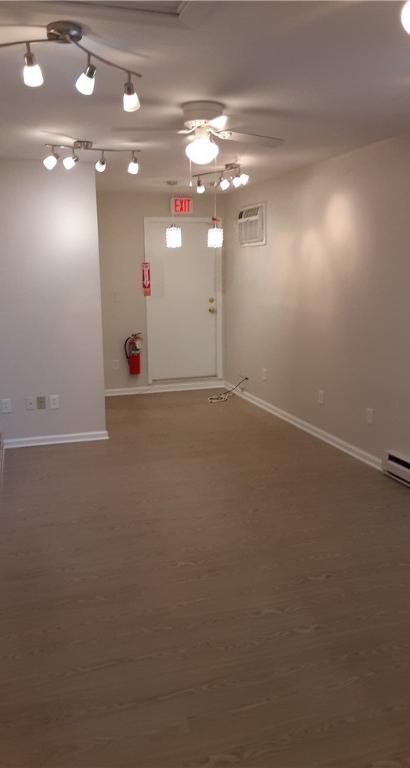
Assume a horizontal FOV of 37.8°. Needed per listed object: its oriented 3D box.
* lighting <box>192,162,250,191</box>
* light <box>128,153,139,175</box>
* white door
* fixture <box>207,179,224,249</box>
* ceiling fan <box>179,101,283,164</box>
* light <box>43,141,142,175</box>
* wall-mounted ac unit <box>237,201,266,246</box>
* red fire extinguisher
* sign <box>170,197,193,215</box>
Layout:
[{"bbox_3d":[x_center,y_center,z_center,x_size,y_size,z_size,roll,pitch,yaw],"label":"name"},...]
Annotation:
[{"bbox_3d":[0.119,-1.892,5.508,0.230,0.220,0.840,-8,13,-31],"label":"lighting"},{"bbox_3d":[-0.542,-1.664,4.503,0.085,0.170,0.085,-4,12,-18],"label":"light"},{"bbox_3d":[-0.252,-1.054,7.735,1.015,2.090,0.070,-4,12,-18],"label":"white door"},{"bbox_3d":[0.121,-1.907,6.798,0.155,0.710,0.155,-4,12,-18],"label":"fixture"},{"bbox_3d":[-0.014,-1.412,3.401,1.060,0.330,1.060,-4,12,-18],"label":"ceiling fan"},{"bbox_3d":[-0.804,-1.656,4.402,0.780,0.220,0.250,-7,13,-30],"label":"light"},{"bbox_3d":[0.508,-1.798,6.835,0.075,0.430,0.740,-4,12,-18],"label":"wall-mounted ac unit"},{"bbox_3d":[-0.896,-0.366,7.538,0.220,0.510,0.160,-4,12,-18],"label":"red fire extinguisher"},{"bbox_3d":[-0.275,-2.216,7.465,0.275,0.190,0.050,-4,12,-18],"label":"sign"}]

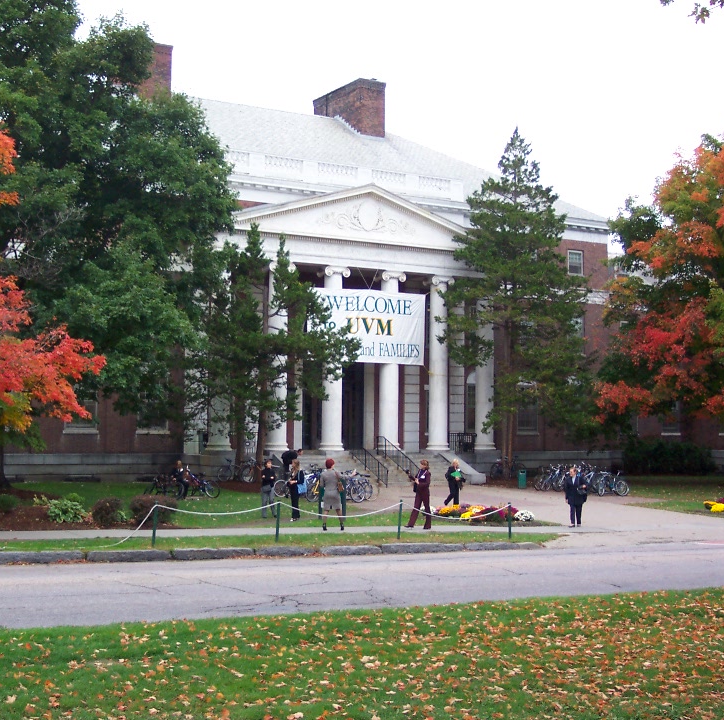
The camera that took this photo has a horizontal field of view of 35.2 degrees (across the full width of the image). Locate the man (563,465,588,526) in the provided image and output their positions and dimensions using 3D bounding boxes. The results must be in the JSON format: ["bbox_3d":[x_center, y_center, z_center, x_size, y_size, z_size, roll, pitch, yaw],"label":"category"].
[{"bbox_3d":[5.694,3.674,30.400,0.580,1.613,0.360,0,-4,7],"label":"man"}]

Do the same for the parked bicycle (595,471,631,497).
[{"bbox_3d":[10.900,5.387,49.500,1.650,1.080,0.580,2,-4,-25],"label":"parked bicycle"}]

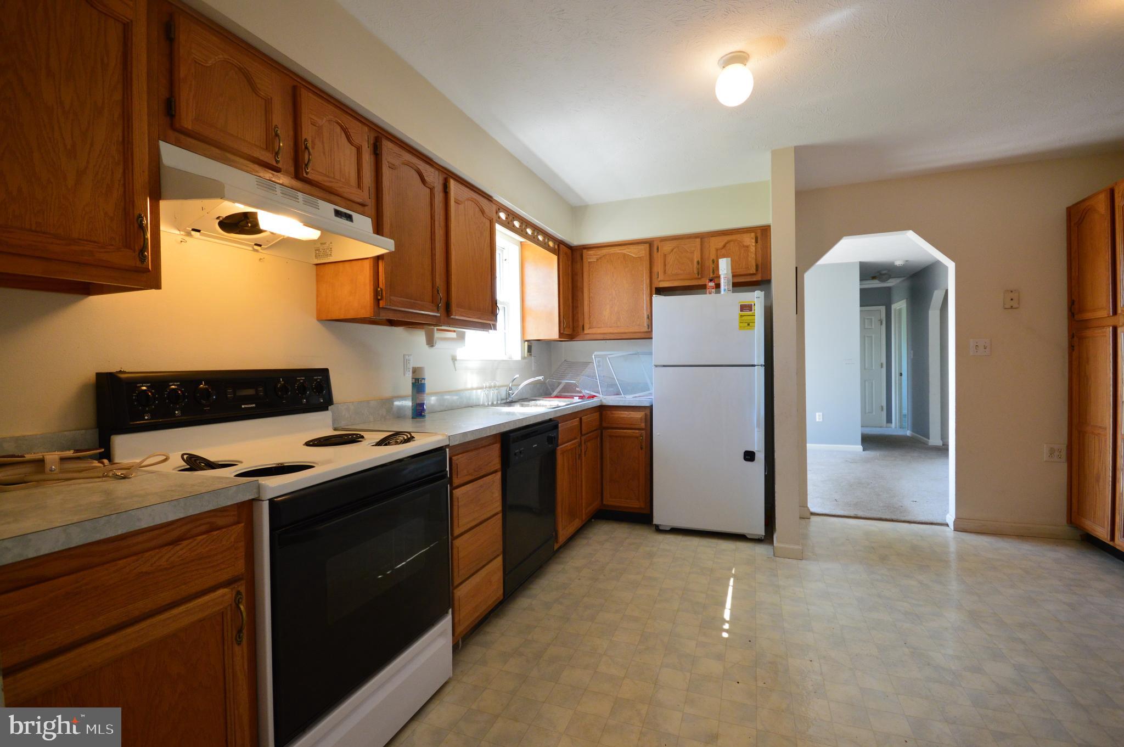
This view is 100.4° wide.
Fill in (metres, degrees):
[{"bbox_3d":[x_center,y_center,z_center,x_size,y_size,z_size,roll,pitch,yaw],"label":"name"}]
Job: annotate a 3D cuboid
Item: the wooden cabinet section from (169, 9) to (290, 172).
[{"bbox_3d":[-0.972,-0.810,1.392,0.022,0.296,0.297,0,1,23],"label":"wooden cabinet section"}]

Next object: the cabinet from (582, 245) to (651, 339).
[{"bbox_3d":[0.439,-0.664,3.725,0.555,0.680,0.022,0,1,23],"label":"cabinet"}]

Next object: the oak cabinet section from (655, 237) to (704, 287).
[{"bbox_3d":[0.890,-0.857,3.531,0.310,0.297,0.022,0,1,23],"label":"oak cabinet section"}]

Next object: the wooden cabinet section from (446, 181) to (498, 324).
[{"bbox_3d":[-0.620,-0.631,2.614,0.318,0.709,0.455,0,1,23],"label":"wooden cabinet section"}]

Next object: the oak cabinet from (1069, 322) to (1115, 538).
[{"bbox_3d":[3.230,0.340,2.855,0.022,1.255,0.370,0,1,23],"label":"oak cabinet"}]

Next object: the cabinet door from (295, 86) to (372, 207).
[{"bbox_3d":[-0.833,-0.817,1.725,0.022,0.296,0.300,0,1,23],"label":"cabinet door"}]

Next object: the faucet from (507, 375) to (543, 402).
[{"bbox_3d":[-0.295,0.109,3.389,0.260,0.190,0.080,0,1,23],"label":"faucet"}]

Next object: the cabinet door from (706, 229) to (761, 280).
[{"bbox_3d":[1.258,-0.871,3.443,0.308,0.299,0.022,0,1,23],"label":"cabinet door"}]

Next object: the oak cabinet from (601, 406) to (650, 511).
[{"bbox_3d":[0.575,0.656,3.694,0.370,0.840,0.600,0,1,23],"label":"oak cabinet"}]

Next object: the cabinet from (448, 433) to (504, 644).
[{"bbox_3d":[-0.614,0.695,2.082,0.610,0.840,0.390,0,1,23],"label":"cabinet"}]

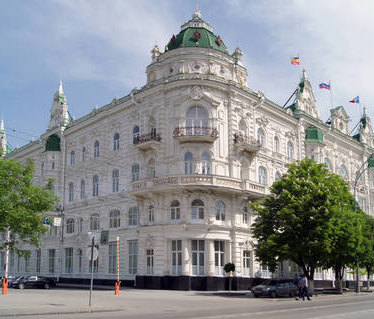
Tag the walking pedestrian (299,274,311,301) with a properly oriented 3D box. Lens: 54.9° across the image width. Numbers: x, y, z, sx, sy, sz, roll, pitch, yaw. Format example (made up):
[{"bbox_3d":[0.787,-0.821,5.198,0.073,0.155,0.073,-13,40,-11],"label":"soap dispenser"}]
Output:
[{"bbox_3d":[8.564,9.168,25.882,0.600,1.750,0.500,8,-16,-29],"label":"walking pedestrian"}]

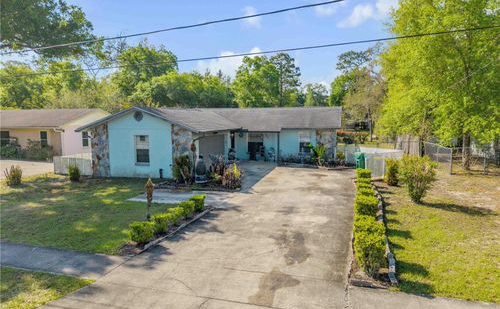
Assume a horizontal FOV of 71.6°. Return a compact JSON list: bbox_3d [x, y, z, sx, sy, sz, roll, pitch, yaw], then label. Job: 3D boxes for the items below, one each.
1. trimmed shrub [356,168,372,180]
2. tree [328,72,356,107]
[{"bbox_3d":[6.228,1.061,18.826,0.750,0.600,0.600,2,6,17],"label":"trimmed shrub"},{"bbox_3d":[13.552,-6.812,49.561,4.800,9.914,4.800,0,6,0],"label":"tree"}]

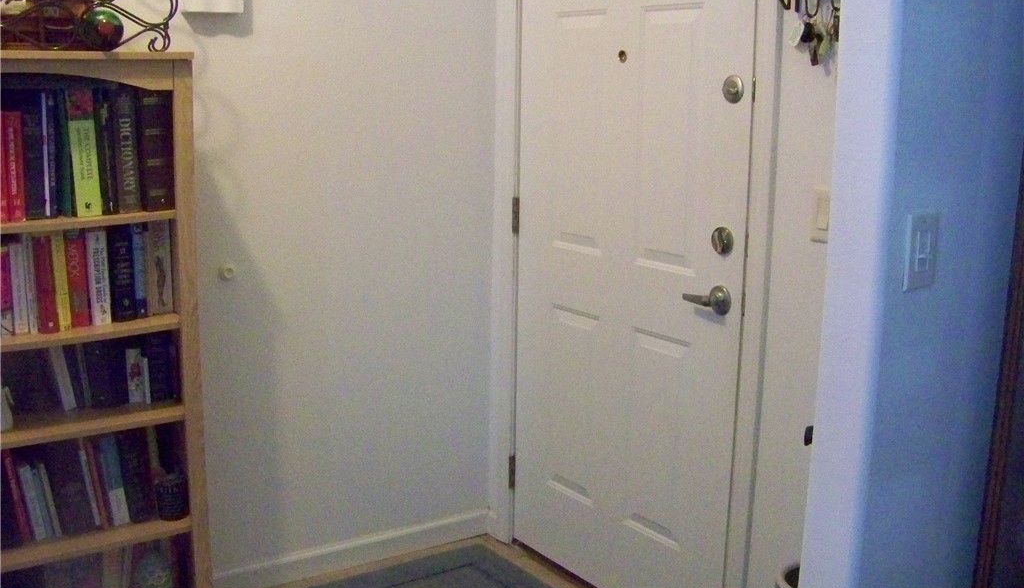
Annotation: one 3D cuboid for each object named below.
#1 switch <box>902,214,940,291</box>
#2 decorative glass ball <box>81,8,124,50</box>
[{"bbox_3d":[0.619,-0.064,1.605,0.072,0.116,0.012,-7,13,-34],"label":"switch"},{"bbox_3d":[-0.907,-0.587,2.365,0.093,0.093,0.093,-7,13,-34],"label":"decorative glass ball"}]

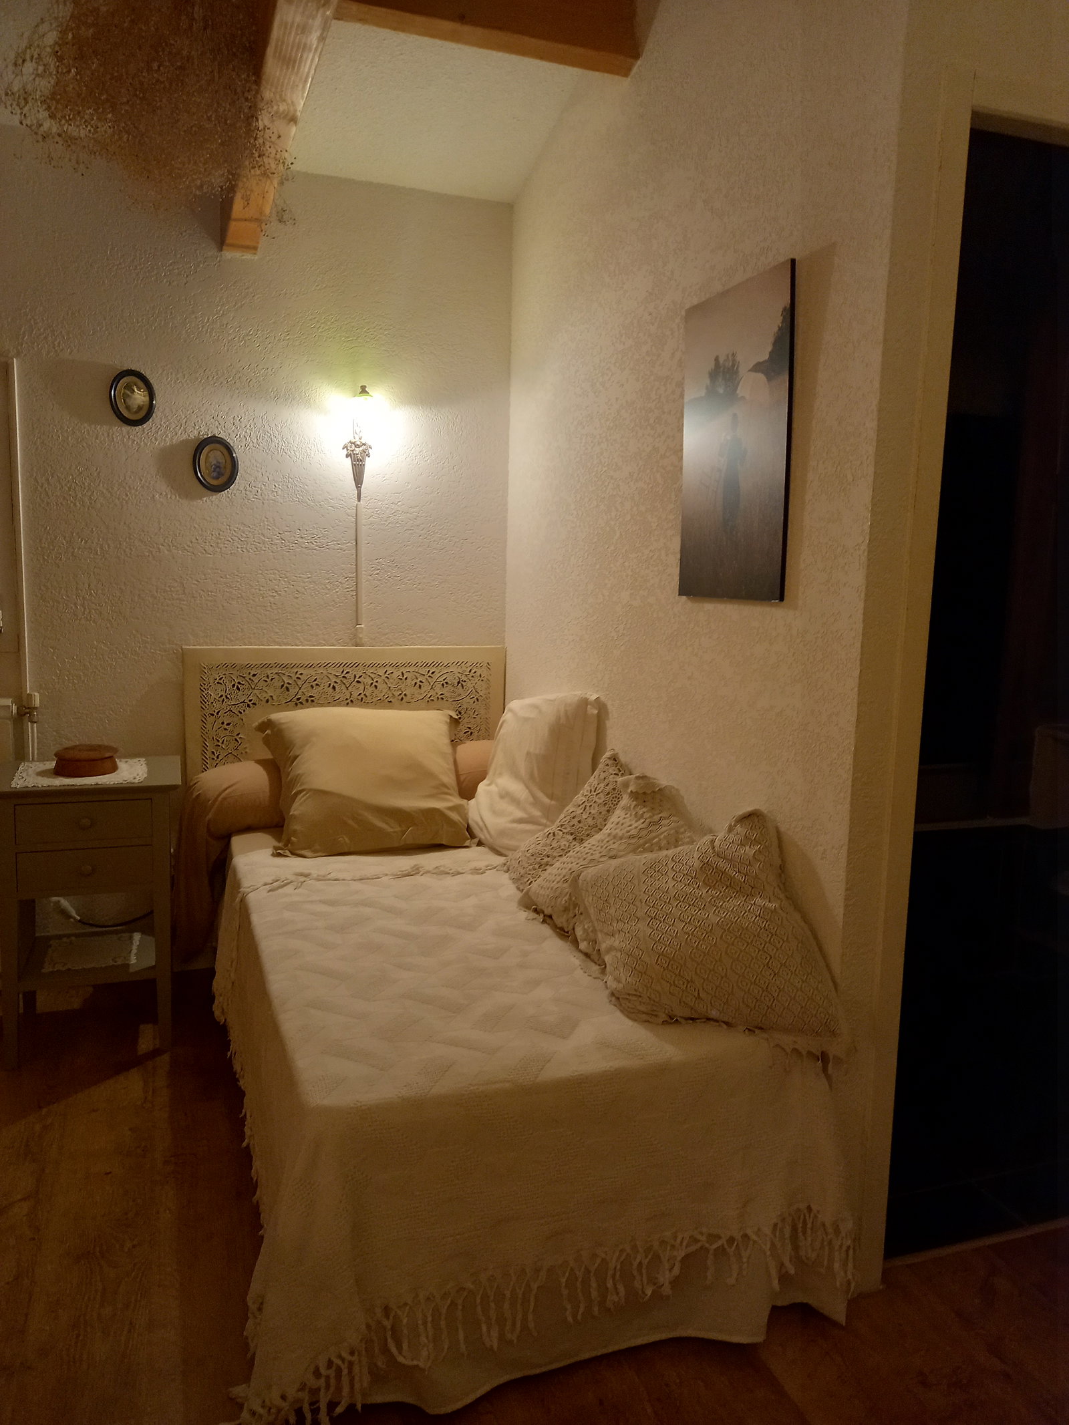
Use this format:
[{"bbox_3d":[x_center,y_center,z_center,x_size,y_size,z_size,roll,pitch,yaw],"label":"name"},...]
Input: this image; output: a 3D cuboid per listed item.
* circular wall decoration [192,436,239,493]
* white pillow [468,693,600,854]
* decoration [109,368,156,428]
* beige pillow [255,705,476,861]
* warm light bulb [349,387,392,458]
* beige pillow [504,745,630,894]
[{"bbox_3d":[-0.948,-0.739,3.063,0.127,0.165,0.025,-2,8,-20],"label":"circular wall decoration"},{"bbox_3d":[-0.005,0.161,2.774,0.160,0.430,0.450,21,-6,-38],"label":"white pillow"},{"bbox_3d":[-1.157,-0.907,2.962,0.122,0.162,0.025,-2,8,-20],"label":"decoration"},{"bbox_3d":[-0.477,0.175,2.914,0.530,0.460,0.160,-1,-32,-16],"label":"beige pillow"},{"bbox_3d":[-0.511,-0.879,3.121,0.110,0.190,0.110,-2,8,-20],"label":"warm light bulb"},{"bbox_3d":[0.133,0.283,2.411,0.120,0.400,0.400,40,-11,-26],"label":"beige pillow"}]

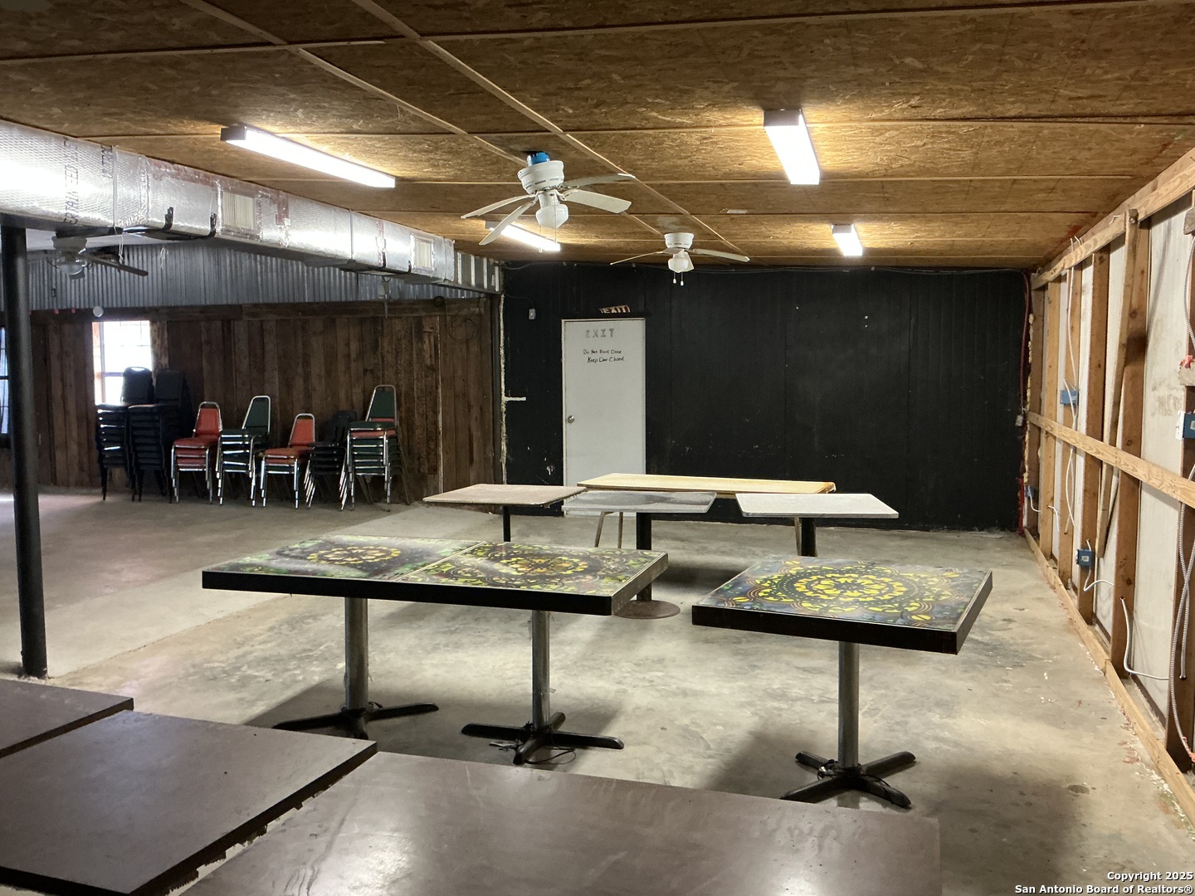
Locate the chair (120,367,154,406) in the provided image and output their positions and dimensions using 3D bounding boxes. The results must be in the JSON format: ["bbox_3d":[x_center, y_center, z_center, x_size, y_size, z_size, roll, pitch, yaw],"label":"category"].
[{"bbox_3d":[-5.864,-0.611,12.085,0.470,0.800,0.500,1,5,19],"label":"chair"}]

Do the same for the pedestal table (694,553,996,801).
[{"bbox_3d":[0.973,0.921,3.756,0.920,0.760,0.945,2,5,27],"label":"pedestal table"}]

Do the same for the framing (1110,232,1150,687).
[{"bbox_3d":[2.670,0.007,4.846,0.100,2.360,0.045,1,5,19],"label":"framing"}]

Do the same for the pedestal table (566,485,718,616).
[{"bbox_3d":[0.297,0.711,6.402,0.910,0.748,0.860,0,5,10],"label":"pedestal table"}]

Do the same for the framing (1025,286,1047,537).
[{"bbox_3d":[3.994,-0.320,8.798,0.100,2.360,0.045,1,5,19],"label":"framing"}]

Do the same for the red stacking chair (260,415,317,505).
[{"bbox_3d":[-3.649,0.141,11.561,0.480,1.080,0.620,1,5,19],"label":"red stacking chair"}]

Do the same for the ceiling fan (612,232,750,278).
[{"bbox_3d":[0.646,-1.489,7.548,1.120,0.360,1.120,-1,5,-6],"label":"ceiling fan"}]

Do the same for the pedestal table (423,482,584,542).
[{"bbox_3d":[-0.612,0.688,6.741,0.850,0.750,0.870,1,5,19],"label":"pedestal table"}]

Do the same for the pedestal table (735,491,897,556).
[{"bbox_3d":[1.354,0.726,6.137,0.895,0.750,0.910,0,5,5],"label":"pedestal table"}]

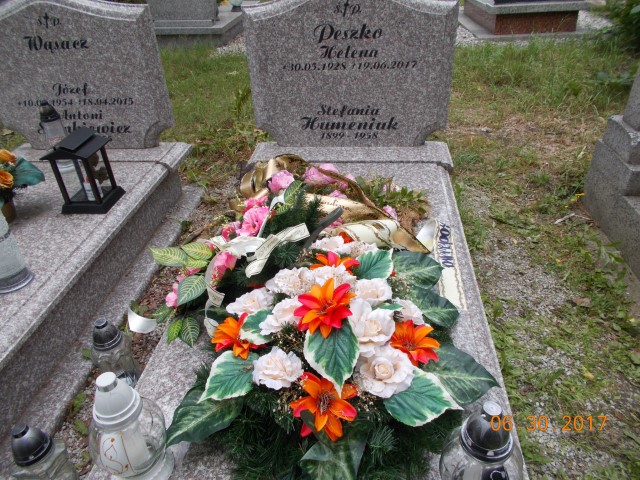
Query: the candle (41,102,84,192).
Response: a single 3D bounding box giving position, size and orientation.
[{"bbox_3d":[-1.292,-0.505,2.364,0.117,0.343,0.117,2,33,7],"label":"candle"}]

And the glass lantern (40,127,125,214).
[{"bbox_3d":[-0.998,-0.295,2.039,0.200,0.317,0.222,2,33,7],"label":"glass lantern"}]

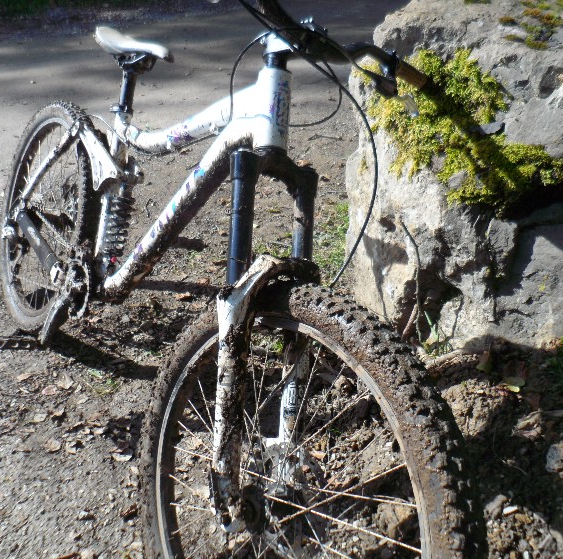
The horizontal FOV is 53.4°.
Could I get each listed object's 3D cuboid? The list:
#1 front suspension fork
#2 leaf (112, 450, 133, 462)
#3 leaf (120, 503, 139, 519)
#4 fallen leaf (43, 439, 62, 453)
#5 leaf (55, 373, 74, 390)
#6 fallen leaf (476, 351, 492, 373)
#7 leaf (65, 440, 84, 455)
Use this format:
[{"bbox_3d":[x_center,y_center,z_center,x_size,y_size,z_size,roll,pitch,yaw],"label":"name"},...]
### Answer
[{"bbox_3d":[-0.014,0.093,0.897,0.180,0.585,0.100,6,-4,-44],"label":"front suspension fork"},{"bbox_3d":[-0.368,0.410,1.296,0.044,0.012,0.025,-4,33,-17],"label":"leaf"},{"bbox_3d":[-0.319,0.485,1.176,0.042,0.014,0.017,-23,41,-39],"label":"leaf"},{"bbox_3d":[-0.532,0.389,1.302,0.038,0.010,0.028,-10,34,-24],"label":"fallen leaf"},{"bbox_3d":[-0.573,0.272,1.486,0.043,0.014,0.050,-8,34,-22],"label":"leaf"},{"bbox_3d":[0.578,0.236,1.600,0.042,0.042,0.042,20,34,21],"label":"fallen leaf"},{"bbox_3d":[-0.483,0.392,1.306,0.037,0.012,0.030,-8,34,-22],"label":"leaf"}]

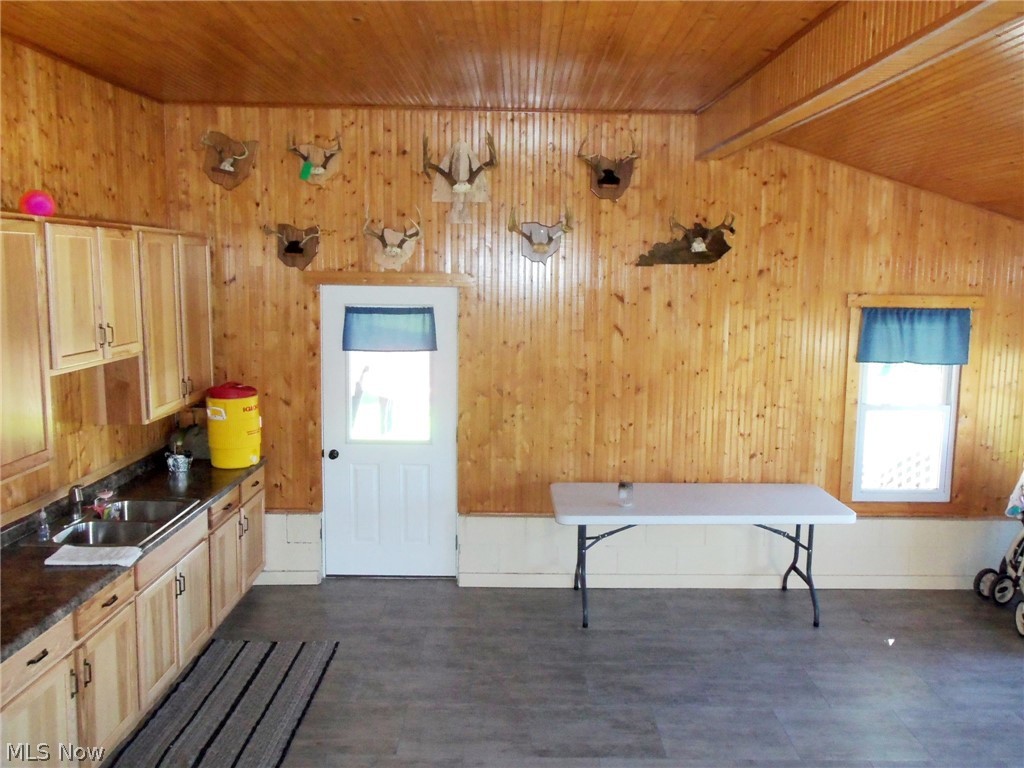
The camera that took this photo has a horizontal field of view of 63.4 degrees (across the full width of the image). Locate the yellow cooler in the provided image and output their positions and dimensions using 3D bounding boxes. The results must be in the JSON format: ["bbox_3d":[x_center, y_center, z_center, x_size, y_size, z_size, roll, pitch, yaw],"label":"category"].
[{"bbox_3d":[-1.797,0.260,5.349,0.325,0.515,0.330,3,8,19],"label":"yellow cooler"}]

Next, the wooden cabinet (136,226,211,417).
[{"bbox_3d":[-2.140,-0.383,4.980,0.310,1.055,1.030,0,8,1],"label":"wooden cabinet"}]

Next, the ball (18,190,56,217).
[{"bbox_3d":[-2.109,-0.778,3.682,0.146,0.146,0.146,0,8,0],"label":"ball"}]

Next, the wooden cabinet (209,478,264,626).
[{"bbox_3d":[-1.995,1.021,5.165,0.600,0.840,1.030,0,8,1],"label":"wooden cabinet"}]

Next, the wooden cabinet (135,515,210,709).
[{"bbox_3d":[-2.005,1.147,4.210,0.600,0.840,0.905,0,8,1],"label":"wooden cabinet"}]

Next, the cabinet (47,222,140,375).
[{"bbox_3d":[-2.149,-0.437,3.995,0.310,0.687,0.890,0,8,1],"label":"cabinet"}]

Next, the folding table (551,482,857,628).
[{"bbox_3d":[1.176,1.099,5.313,1.830,0.740,0.760,0,8,1],"label":"folding table"}]

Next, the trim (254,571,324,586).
[{"bbox_3d":[-1.552,1.349,5.718,0.460,0.100,0.030,0,8,1],"label":"trim"}]

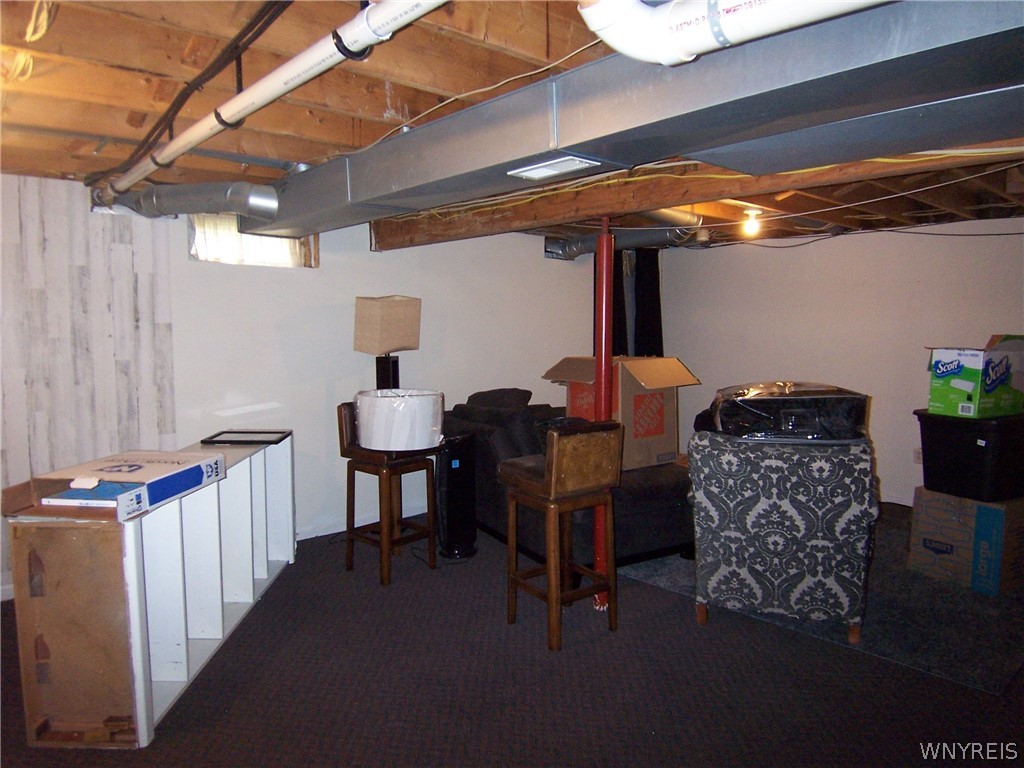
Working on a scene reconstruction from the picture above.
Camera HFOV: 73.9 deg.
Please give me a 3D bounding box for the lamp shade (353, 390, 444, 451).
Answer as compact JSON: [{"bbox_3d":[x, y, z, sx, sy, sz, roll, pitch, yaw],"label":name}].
[{"bbox_3d":[-0.613,0.180,3.710,0.460,0.280,0.460,-1,6,-9],"label":"lamp shade"}]

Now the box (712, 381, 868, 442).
[{"bbox_3d":[1.284,0.134,3.245,0.598,0.208,0.426,0,5,4],"label":"box"}]

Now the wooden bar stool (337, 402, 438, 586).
[{"bbox_3d":[-0.698,0.588,3.875,0.436,0.973,0.431,-5,7,-40],"label":"wooden bar stool"}]

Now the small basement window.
[{"bbox_3d":[-1.570,-0.901,4.159,0.791,0.350,0.122,-5,7,-40],"label":"small basement window"}]

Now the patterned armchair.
[{"bbox_3d":[1.286,0.642,3.322,0.790,0.870,0.780,2,6,16],"label":"patterned armchair"}]

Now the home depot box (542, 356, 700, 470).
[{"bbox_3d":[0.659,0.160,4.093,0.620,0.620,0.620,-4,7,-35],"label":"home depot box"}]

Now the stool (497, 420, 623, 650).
[{"bbox_3d":[0.196,0.654,3.161,0.436,0.979,0.431,-5,7,-40],"label":"stool"}]

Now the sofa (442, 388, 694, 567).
[{"bbox_3d":[0.390,0.581,4.586,1.166,0.862,1.643,-3,6,-30],"label":"sofa"}]

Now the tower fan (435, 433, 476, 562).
[{"bbox_3d":[-0.318,0.654,3.991,0.225,0.690,0.230,-2,6,-16],"label":"tower fan"}]

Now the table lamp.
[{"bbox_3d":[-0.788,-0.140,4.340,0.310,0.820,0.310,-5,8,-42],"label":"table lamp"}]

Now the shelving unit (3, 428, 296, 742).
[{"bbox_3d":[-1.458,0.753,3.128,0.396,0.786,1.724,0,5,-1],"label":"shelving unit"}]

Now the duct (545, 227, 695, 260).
[{"bbox_3d":[0.740,-1.009,4.875,0.170,0.180,1.320,-5,8,-40],"label":"duct"}]

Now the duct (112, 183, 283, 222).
[{"bbox_3d":[-1.640,-0.949,3.537,0.832,0.182,0.203,1,5,7],"label":"duct"}]

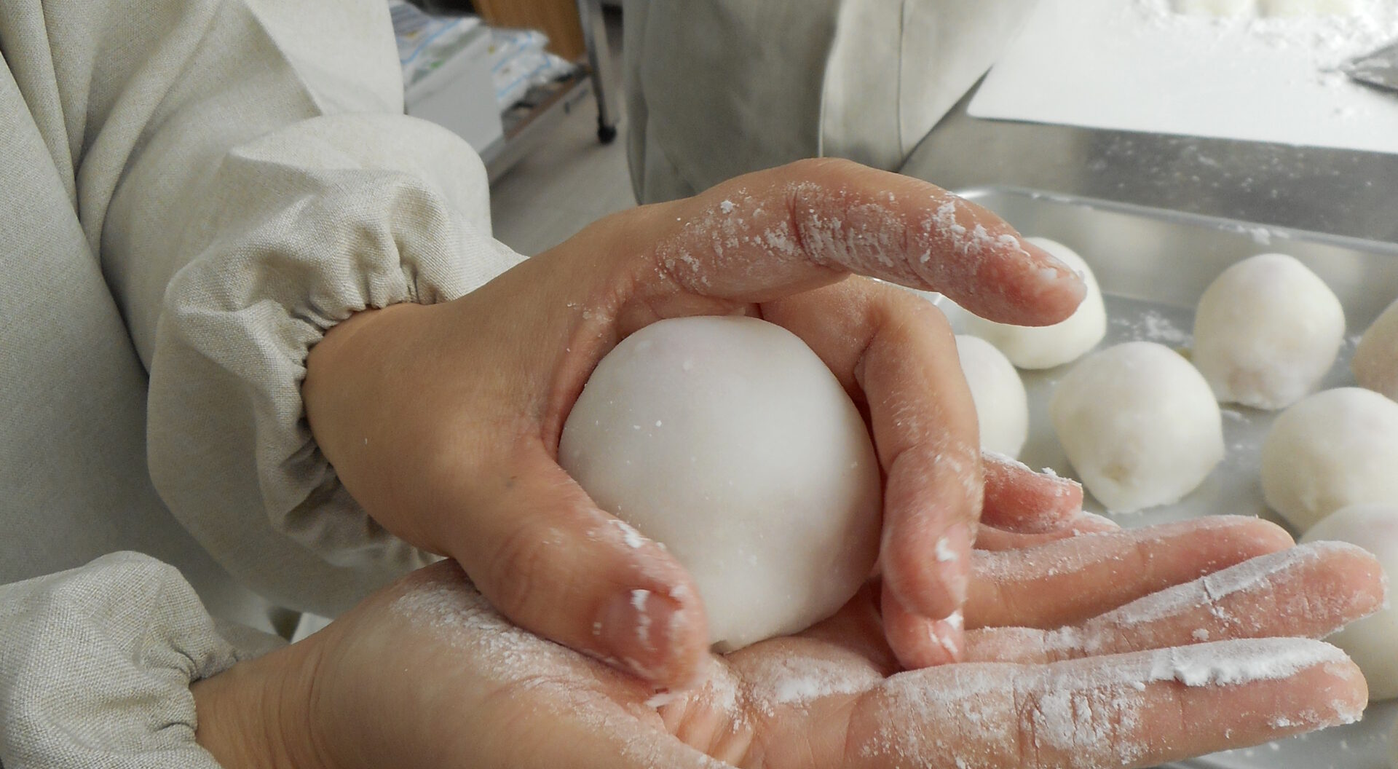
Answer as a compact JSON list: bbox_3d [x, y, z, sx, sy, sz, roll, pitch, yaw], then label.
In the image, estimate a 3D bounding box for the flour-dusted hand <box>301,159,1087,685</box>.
[{"bbox_3d":[0.000,0.007,0.237,0.142,0.082,0.090,-8,36,-2],"label":"flour-dusted hand"}]

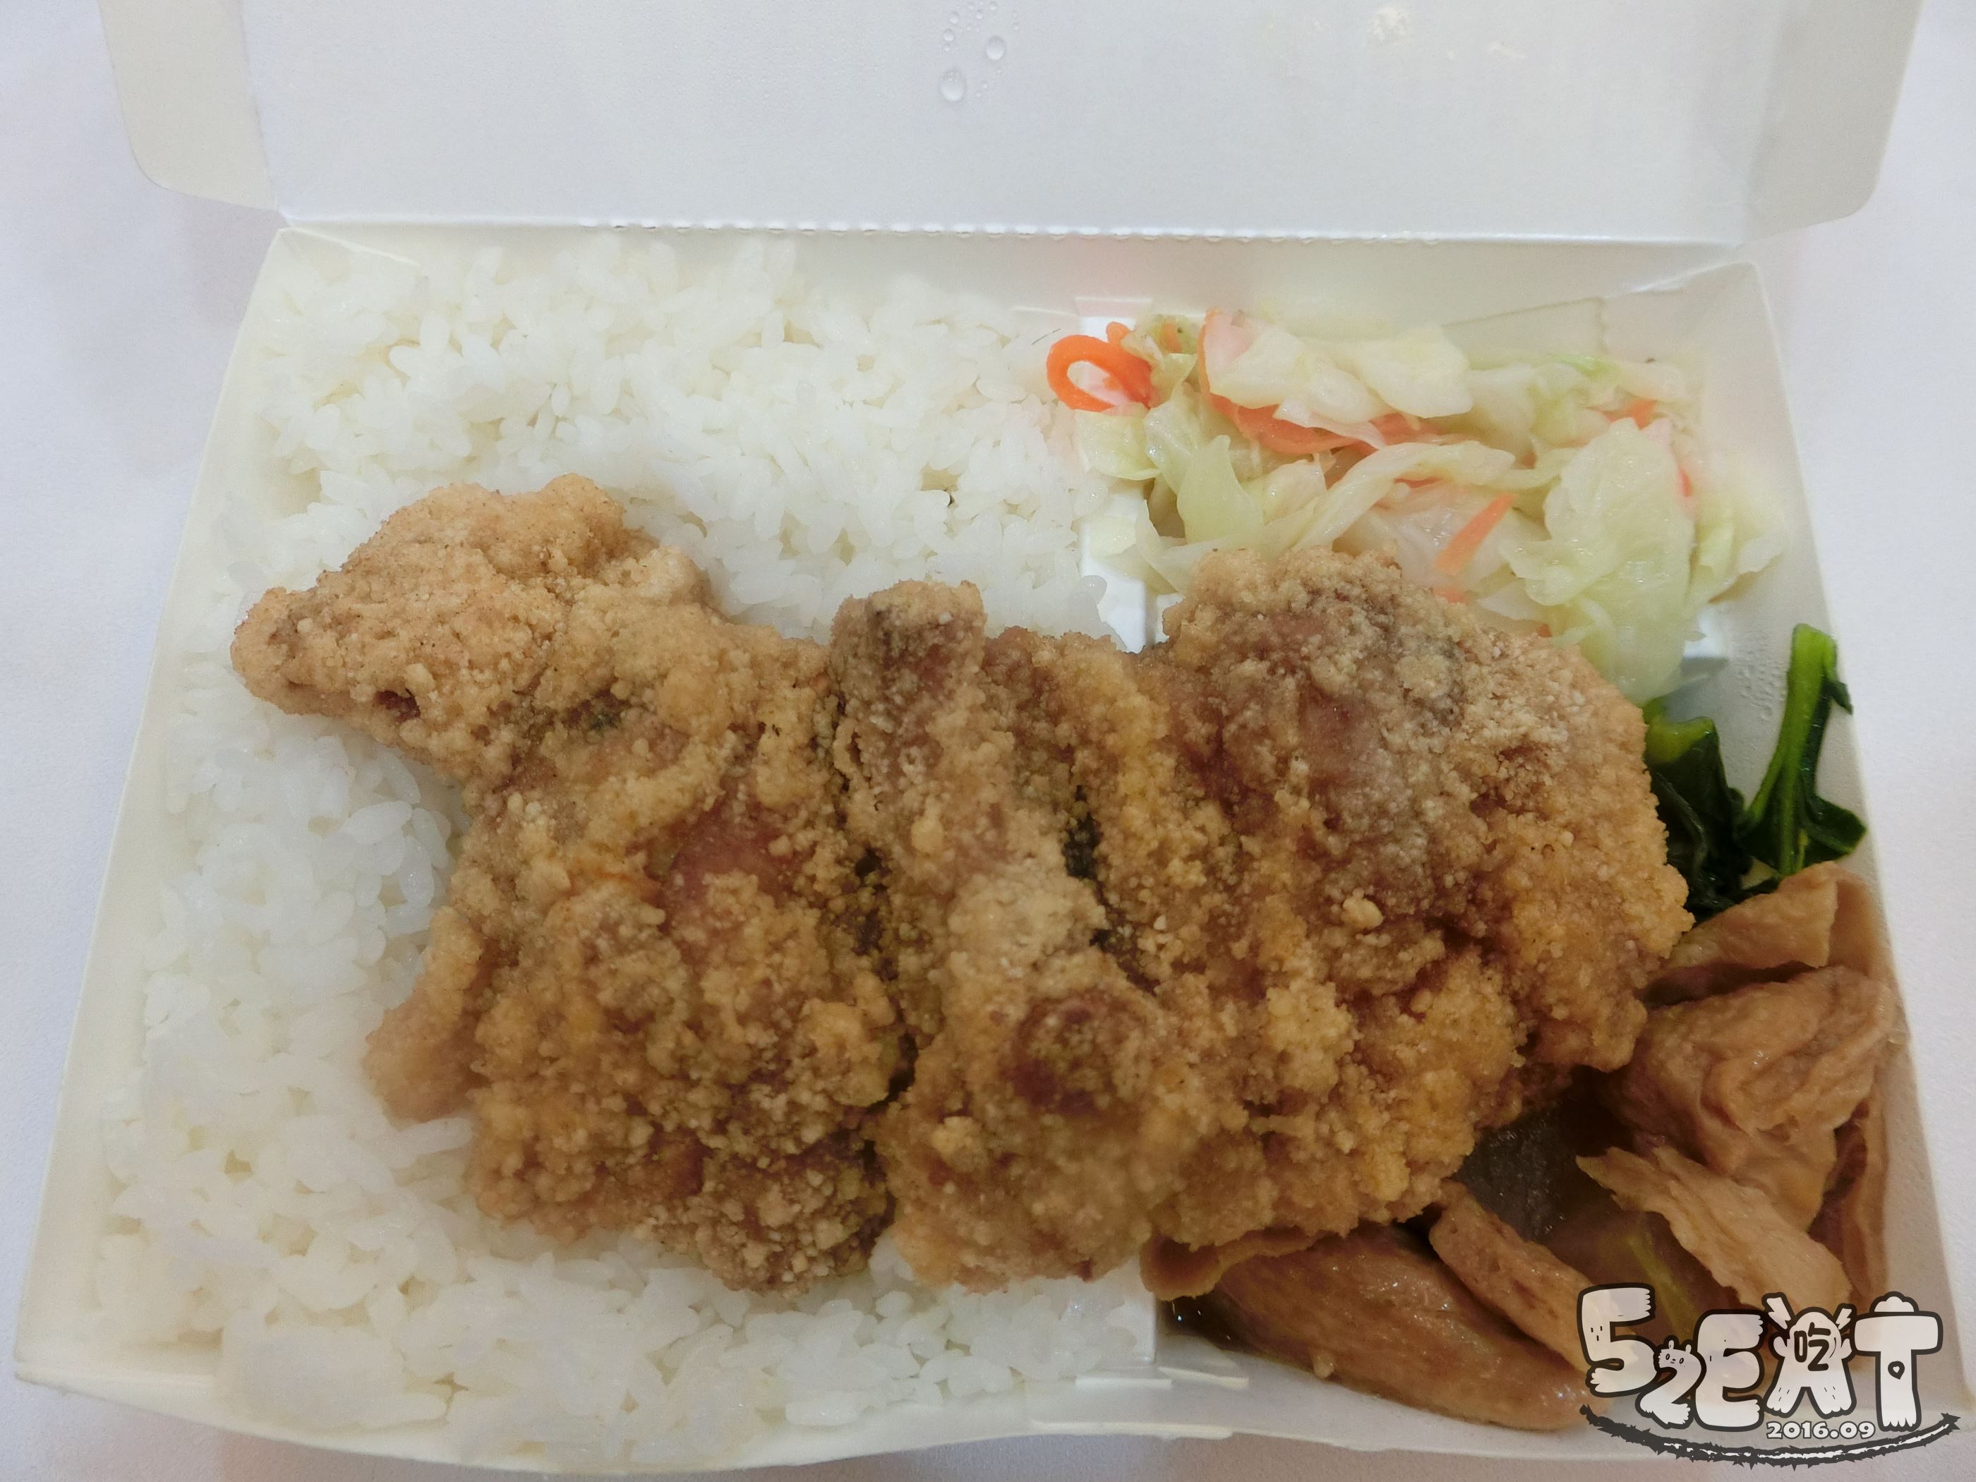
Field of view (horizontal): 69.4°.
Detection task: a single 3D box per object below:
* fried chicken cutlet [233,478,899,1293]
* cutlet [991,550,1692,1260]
[{"bbox_3d":[-0.046,0.013,0.173,0.067,0.028,0.110,-23,72,-7],"label":"fried chicken cutlet"},{"bbox_3d":[0.043,0.013,0.170,0.076,0.030,0.080,-9,71,-3],"label":"cutlet"}]

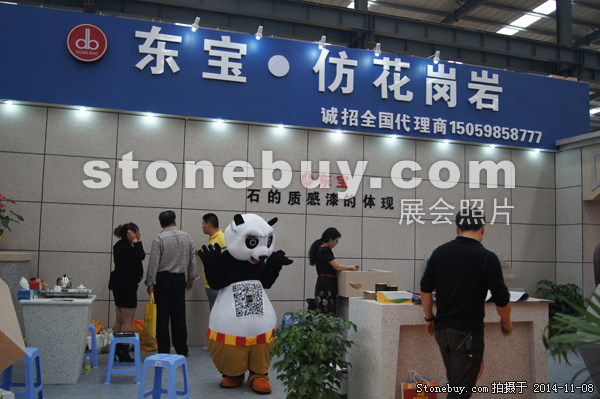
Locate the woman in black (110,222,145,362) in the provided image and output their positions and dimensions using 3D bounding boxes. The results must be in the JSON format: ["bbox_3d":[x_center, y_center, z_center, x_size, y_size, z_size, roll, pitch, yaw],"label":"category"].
[{"bbox_3d":[-1.953,1.056,6.220,0.400,1.560,0.440,3,-5,-11],"label":"woman in black"}]

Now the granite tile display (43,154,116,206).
[{"bbox_3d":[-2.771,-0.235,6.938,0.855,0.600,0.040,3,-5,-17],"label":"granite tile display"}]

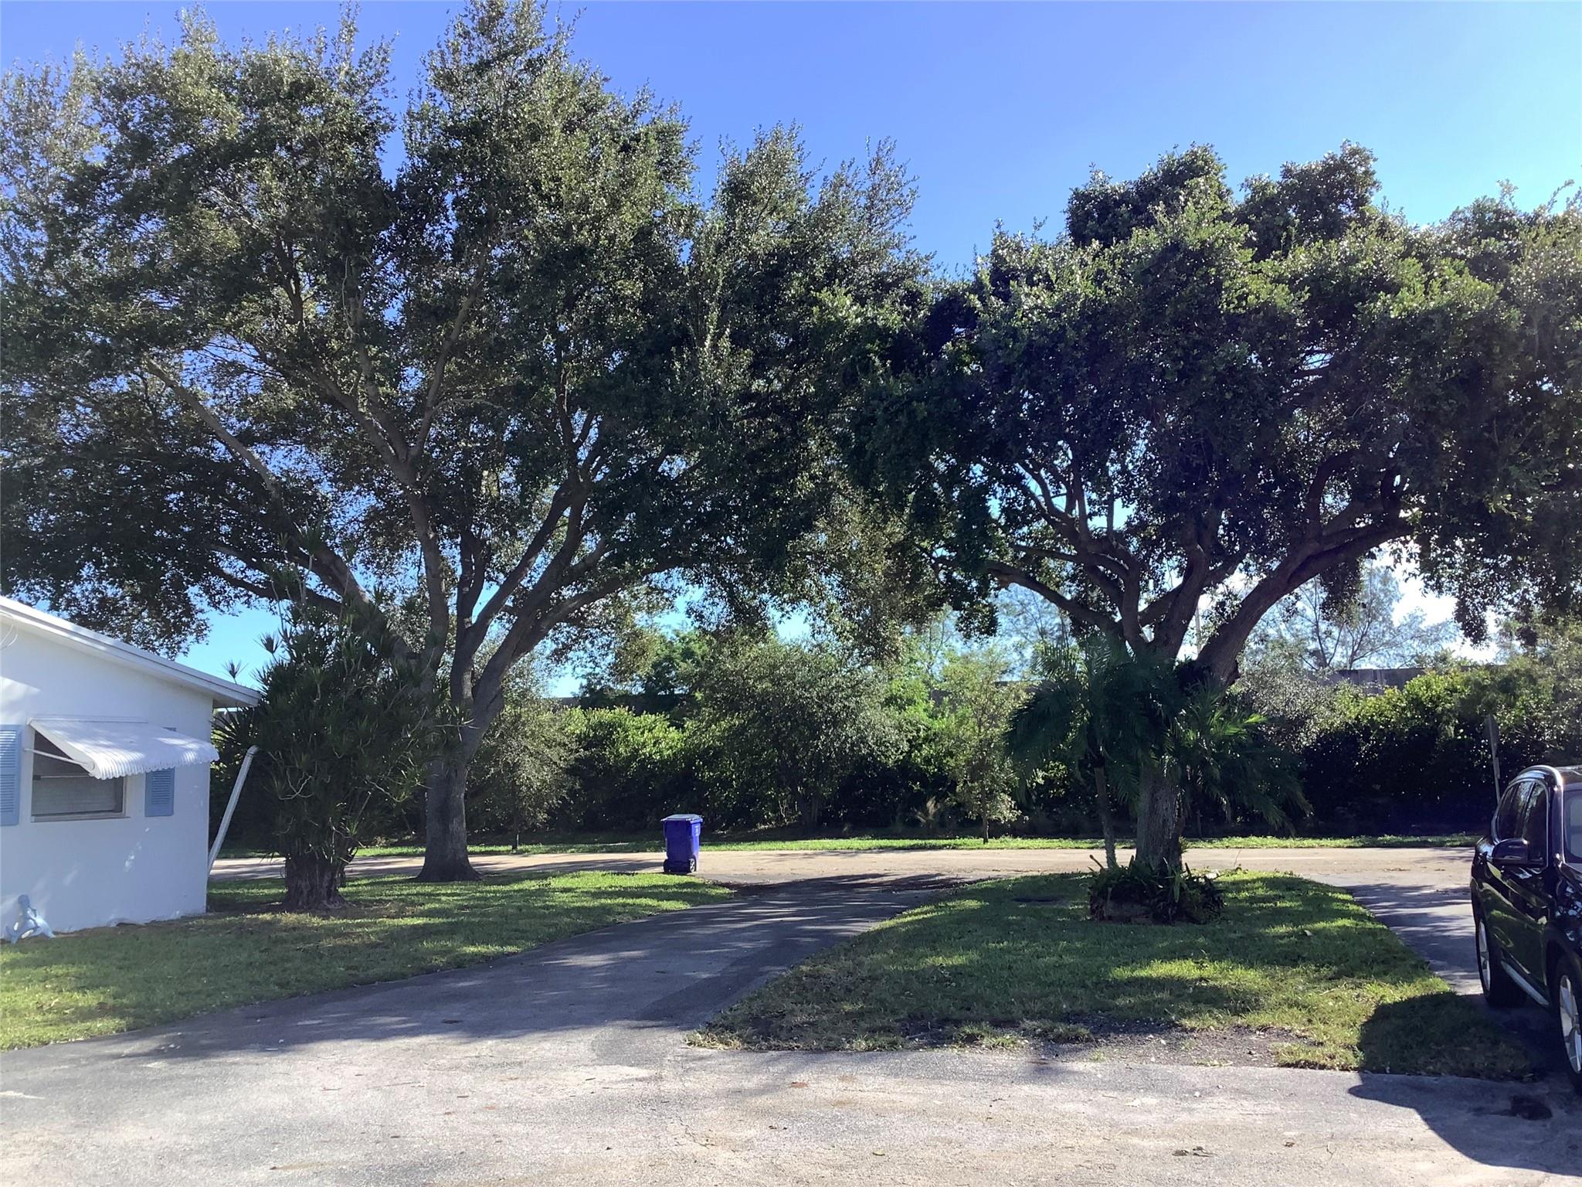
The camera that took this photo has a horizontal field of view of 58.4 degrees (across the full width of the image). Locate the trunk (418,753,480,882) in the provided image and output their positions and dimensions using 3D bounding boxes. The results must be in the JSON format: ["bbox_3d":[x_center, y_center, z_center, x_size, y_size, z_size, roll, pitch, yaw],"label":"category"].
[{"bbox_3d":[-6.127,3.997,25.400,1.080,2.270,1.020,0,-7,-14],"label":"trunk"}]

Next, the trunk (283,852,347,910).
[{"bbox_3d":[-6.322,3.809,18.800,0.820,0.750,0.800,1,-8,-19],"label":"trunk"}]

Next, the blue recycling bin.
[{"bbox_3d":[-1.990,4.589,26.000,0.600,1.060,0.730,-4,-7,14],"label":"blue recycling bin"}]

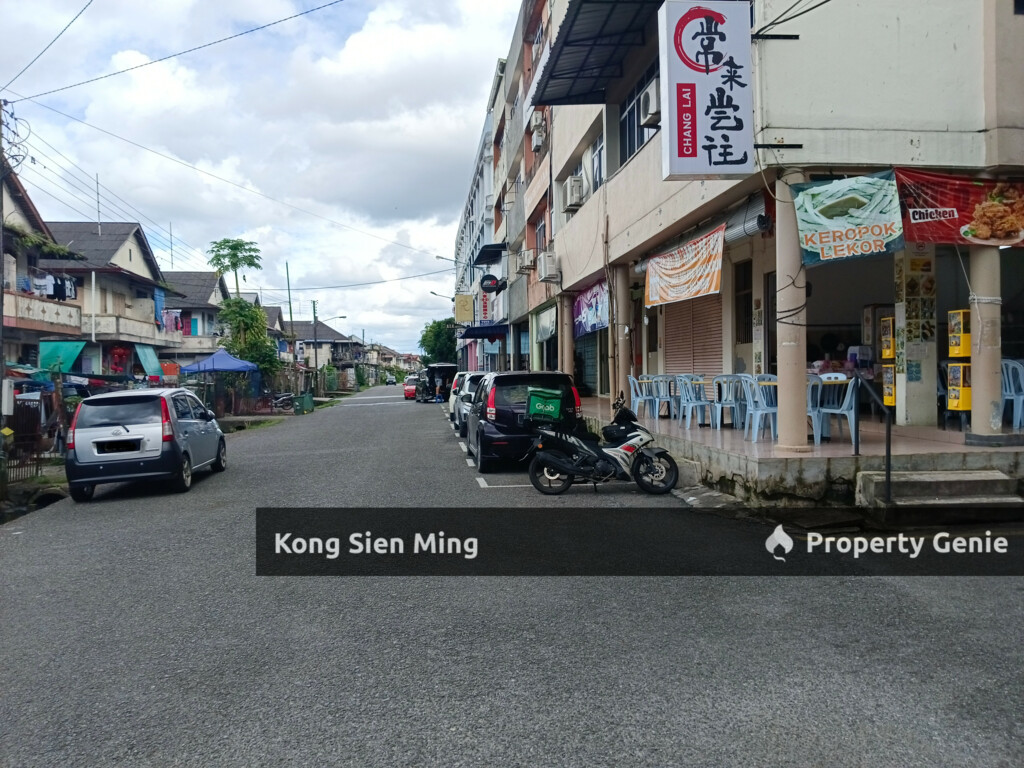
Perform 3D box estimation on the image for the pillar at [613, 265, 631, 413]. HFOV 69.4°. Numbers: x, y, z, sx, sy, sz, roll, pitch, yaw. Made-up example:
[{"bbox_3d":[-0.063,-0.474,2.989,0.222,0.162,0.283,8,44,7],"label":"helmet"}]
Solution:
[{"bbox_3d":[2.367,-0.896,15.700,0.310,3.200,0.310,-1,1,-7],"label":"pillar"}]

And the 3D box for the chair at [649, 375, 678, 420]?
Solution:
[{"bbox_3d":[2.957,0.259,14.200,0.440,0.840,0.520,0,1,6],"label":"chair"}]

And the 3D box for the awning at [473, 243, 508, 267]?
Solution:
[{"bbox_3d":[-1.200,-6.450,37.027,1.250,0.320,6.000,-1,1,-7],"label":"awning"}]

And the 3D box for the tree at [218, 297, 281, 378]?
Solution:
[{"bbox_3d":[-12.069,-1.269,34.000,2.800,5.200,2.800,-1,1,-7],"label":"tree"}]

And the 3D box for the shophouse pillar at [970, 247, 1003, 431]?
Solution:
[{"bbox_3d":[5.807,-0.894,9.050,0.320,3.060,0.320,-1,1,-7],"label":"shophouse pillar"}]

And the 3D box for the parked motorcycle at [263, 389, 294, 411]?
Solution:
[{"bbox_3d":[-12.298,0.872,38.700,1.900,1.050,0.700,-1,1,-10],"label":"parked motorcycle"}]

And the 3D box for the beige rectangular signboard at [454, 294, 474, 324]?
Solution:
[{"bbox_3d":[-3.207,-5.088,49.981,1.180,1.810,0.180,-1,1,-7],"label":"beige rectangular signboard"}]

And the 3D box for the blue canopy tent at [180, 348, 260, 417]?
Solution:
[{"bbox_3d":[-14.221,-0.143,36.200,3.000,3.100,3.000,-1,1,-12],"label":"blue canopy tent"}]

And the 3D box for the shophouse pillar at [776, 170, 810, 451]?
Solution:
[{"bbox_3d":[3.163,-0.838,8.310,0.390,3.170,0.390,-1,1,-6],"label":"shophouse pillar"}]

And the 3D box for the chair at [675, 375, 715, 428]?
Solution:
[{"bbox_3d":[2.900,0.288,11.750,0.520,0.840,0.440,-1,1,-11],"label":"chair"}]

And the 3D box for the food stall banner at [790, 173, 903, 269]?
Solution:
[{"bbox_3d":[3.782,-1.865,8.306,1.230,0.930,0.060,-9,2,-6],"label":"food stall banner"}]

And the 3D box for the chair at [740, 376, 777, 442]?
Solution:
[{"bbox_3d":[3.201,0.313,9.450,0.520,0.840,0.440,-1,1,-8],"label":"chair"}]

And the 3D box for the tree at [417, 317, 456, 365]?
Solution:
[{"bbox_3d":[-8.458,-3.716,90.000,6.000,8.700,6.000,-1,1,-7],"label":"tree"}]

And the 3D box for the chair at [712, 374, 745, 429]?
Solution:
[{"bbox_3d":[3.442,0.293,11.816,0.450,0.860,0.500,-1,1,3],"label":"chair"}]

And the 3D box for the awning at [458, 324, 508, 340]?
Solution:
[{"bbox_3d":[-1.272,-2.317,33.000,1.800,0.500,5.000,-1,1,-7],"label":"awning"}]

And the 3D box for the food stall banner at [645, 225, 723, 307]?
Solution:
[{"bbox_3d":[2.748,-1.832,12.150,0.100,0.980,3.570,-1,2,-7],"label":"food stall banner"}]

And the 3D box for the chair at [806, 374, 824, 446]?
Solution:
[{"bbox_3d":[3.602,0.317,9.200,0.470,0.880,0.500,0,1,9],"label":"chair"}]

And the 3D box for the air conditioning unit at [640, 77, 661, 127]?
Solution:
[{"bbox_3d":[2.246,-4.313,11.391,0.290,0.540,0.800,-1,1,-7],"label":"air conditioning unit"}]

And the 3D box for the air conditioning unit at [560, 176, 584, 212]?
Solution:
[{"bbox_3d":[1.399,-4.405,17.100,0.340,0.680,0.820,-1,1,-7],"label":"air conditioning unit"}]

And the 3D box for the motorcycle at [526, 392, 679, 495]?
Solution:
[{"bbox_3d":[1.079,0.738,9.120,1.900,1.240,0.700,-1,1,-3],"label":"motorcycle"}]

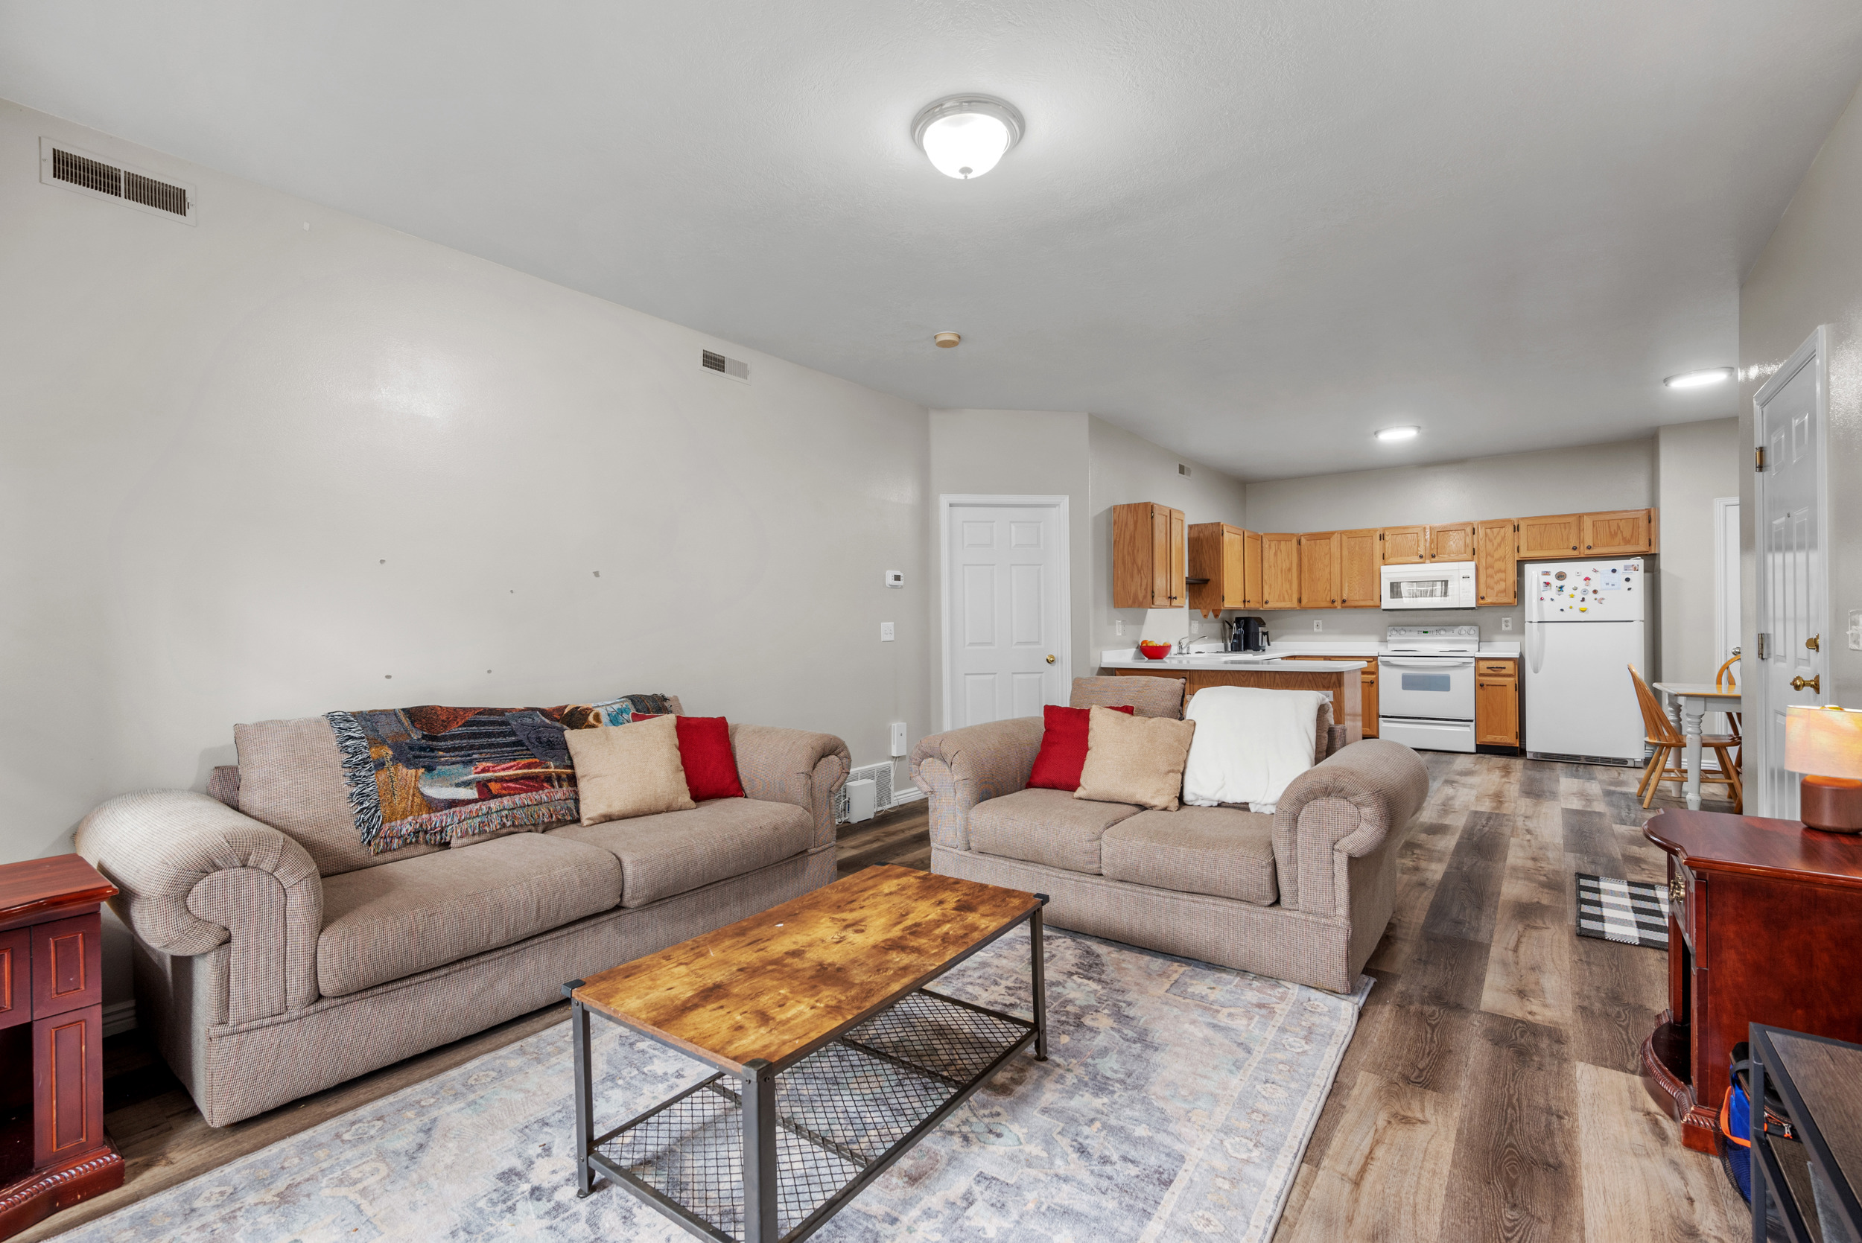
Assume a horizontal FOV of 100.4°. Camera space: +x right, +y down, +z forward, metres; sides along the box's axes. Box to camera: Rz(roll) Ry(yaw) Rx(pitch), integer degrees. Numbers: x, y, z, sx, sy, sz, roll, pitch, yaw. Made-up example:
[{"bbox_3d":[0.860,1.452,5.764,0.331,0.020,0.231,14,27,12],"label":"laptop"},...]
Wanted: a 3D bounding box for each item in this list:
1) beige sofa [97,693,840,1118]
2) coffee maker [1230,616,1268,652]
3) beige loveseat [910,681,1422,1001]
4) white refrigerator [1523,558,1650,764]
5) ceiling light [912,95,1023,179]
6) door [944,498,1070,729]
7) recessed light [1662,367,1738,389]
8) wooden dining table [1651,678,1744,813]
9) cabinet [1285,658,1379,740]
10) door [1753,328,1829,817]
[{"bbox_3d":[-1.454,0.800,2.930,0.920,0.940,2.350,-1,0,40],"label":"beige sofa"},{"bbox_3d":[3.317,0.145,8.019,0.320,0.360,0.210,-1,0,38],"label":"coffee maker"},{"bbox_3d":[1.000,0.772,3.383,1.900,0.940,0.950,-1,0,36],"label":"beige loveseat"},{"bbox_3d":[5.612,0.349,6.690,0.745,1.678,0.730,-1,0,38],"label":"white refrigerator"},{"bbox_3d":[0.115,-1.446,2.398,0.356,0.155,0.356,-1,0,0],"label":"ceiling light"},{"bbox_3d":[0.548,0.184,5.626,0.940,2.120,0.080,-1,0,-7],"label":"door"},{"bbox_3d":[4.948,-1.552,5.001,0.330,0.050,0.330,-1,0,38],"label":"recessed light"},{"bbox_3d":[5.383,0.816,4.758,1.280,0.750,0.920,-1,0,38],"label":"wooden dining table"},{"bbox_3d":[4.163,0.761,7.919,0.808,0.865,0.609,-1,0,38],"label":"cabinet"},{"bbox_3d":[3.258,0.127,2.917,0.078,2.177,1.010,-1,0,38],"label":"door"}]

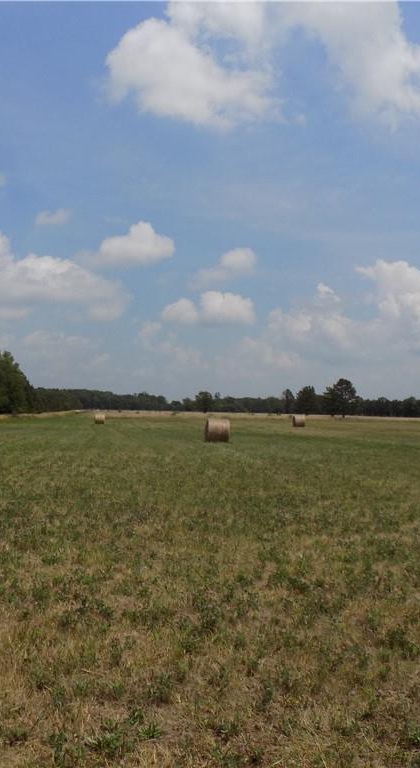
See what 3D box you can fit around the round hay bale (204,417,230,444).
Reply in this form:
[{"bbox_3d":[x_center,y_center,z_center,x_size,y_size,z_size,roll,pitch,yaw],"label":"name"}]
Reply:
[{"bbox_3d":[0.441,2.677,39.000,1.220,1.360,1.370,1,-2,-9],"label":"round hay bale"}]

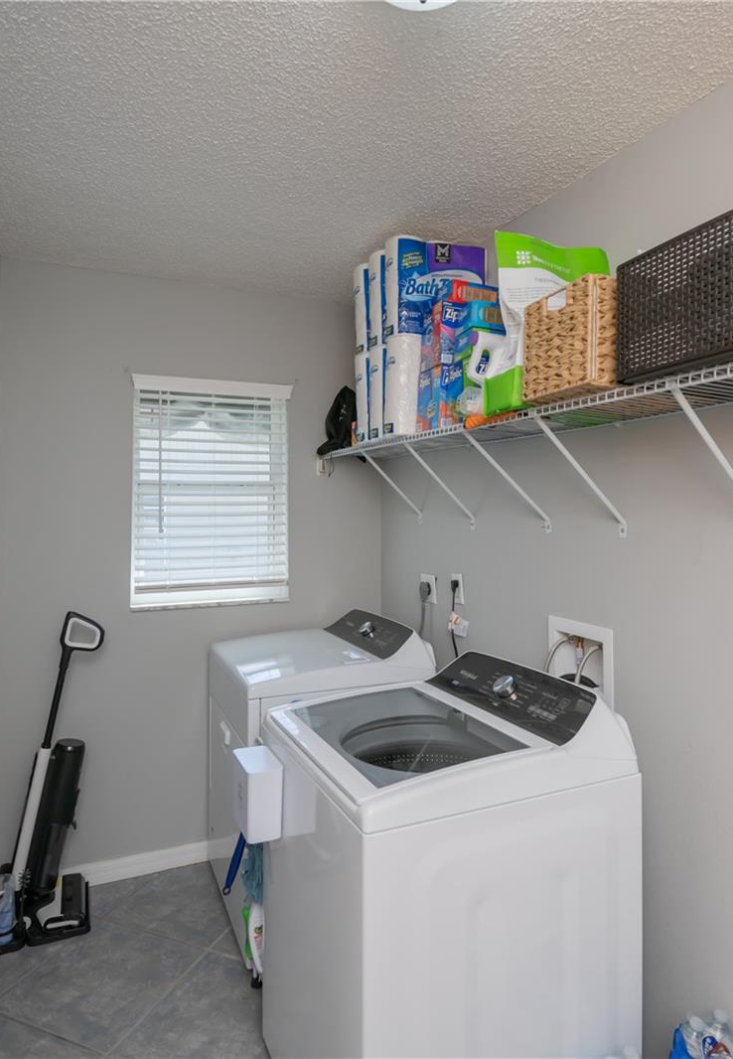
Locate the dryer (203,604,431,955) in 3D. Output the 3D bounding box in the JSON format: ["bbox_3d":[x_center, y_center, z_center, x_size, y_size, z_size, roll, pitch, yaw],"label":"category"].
[{"bbox_3d":[-0.214,0.902,2.455,0.713,1.079,0.682,0,1,-25],"label":"dryer"}]

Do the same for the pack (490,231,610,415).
[{"bbox_3d":[0.470,-0.498,1.548,0.346,0.418,0.157,0,1,-25],"label":"pack"}]

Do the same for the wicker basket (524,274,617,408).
[{"bbox_3d":[0.547,-0.389,1.356,0.343,0.209,0.202,0,1,-25],"label":"wicker basket"}]

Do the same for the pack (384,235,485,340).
[{"bbox_3d":[0.224,-0.790,2.052,0.343,0.311,0.119,0,1,-25],"label":"pack"}]

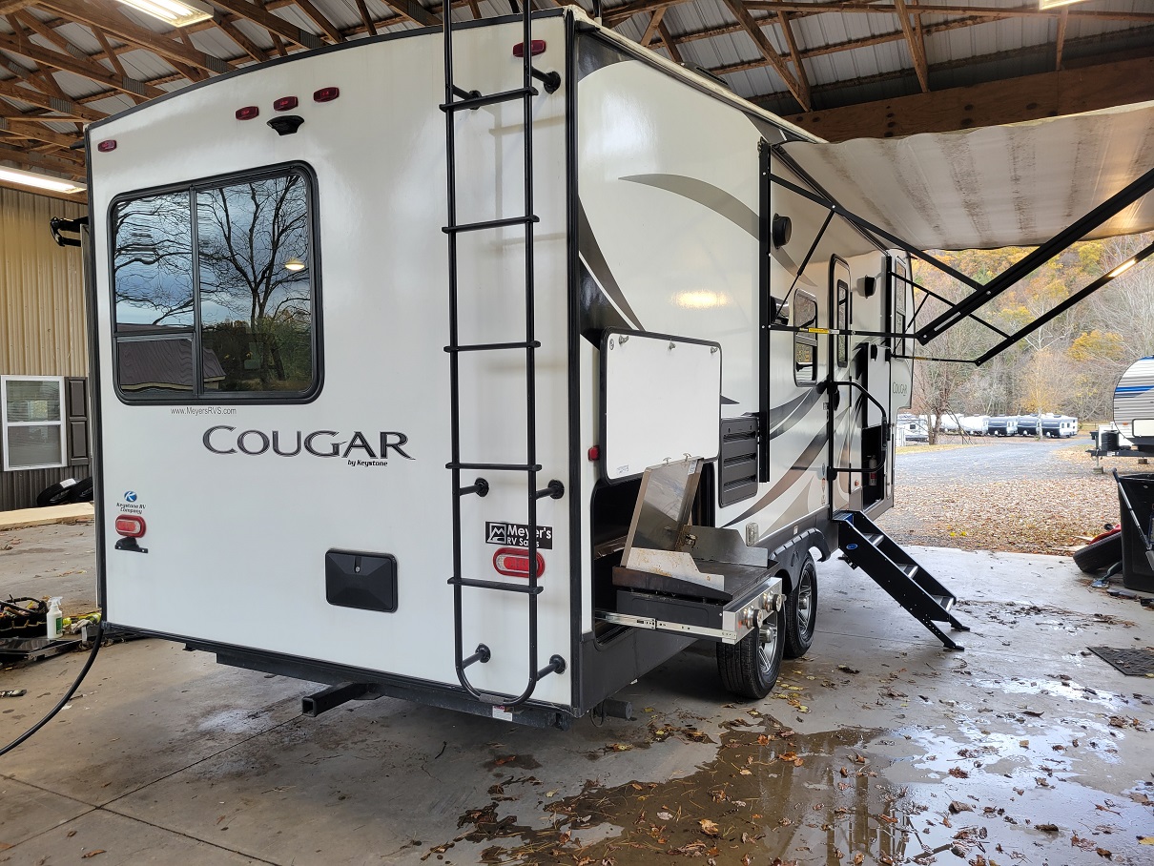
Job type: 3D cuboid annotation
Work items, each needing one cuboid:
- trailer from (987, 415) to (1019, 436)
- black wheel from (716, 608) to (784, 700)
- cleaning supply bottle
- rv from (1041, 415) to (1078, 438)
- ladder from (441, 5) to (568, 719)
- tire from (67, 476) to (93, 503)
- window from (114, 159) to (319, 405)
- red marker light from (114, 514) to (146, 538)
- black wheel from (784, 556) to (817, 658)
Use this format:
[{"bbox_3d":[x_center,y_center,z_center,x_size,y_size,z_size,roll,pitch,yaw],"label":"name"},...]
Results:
[{"bbox_3d":[61.200,-1.130,123.600,7.000,3.200,2.500,-2,2,-39],"label":"trailer"},{"bbox_3d":[1.054,1.216,5.204,0.215,0.700,0.700,0,2,28],"label":"black wheel"},{"bbox_3d":[-3.640,1.293,6.050,0.110,0.288,0.092,0,2,16],"label":"cleaning supply bottle"},{"bbox_3d":[66.400,-0.980,119.600,7.000,3.200,2.500,-2,2,-39],"label":"rv"},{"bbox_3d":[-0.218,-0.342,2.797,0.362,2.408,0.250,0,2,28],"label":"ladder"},{"bbox_3d":[-8.811,0.939,15.658,0.700,0.220,0.700,-30,-14,0],"label":"tire"},{"bbox_3d":[-1.499,-0.578,3.543,1.255,0.920,0.055,0,2,28],"label":"window"},{"bbox_3d":[-1.968,0.412,3.814,0.205,0.104,0.035,0,2,28],"label":"red marker light"},{"bbox_3d":[1.476,1.187,5.982,0.215,0.700,0.700,0,2,28],"label":"black wheel"}]

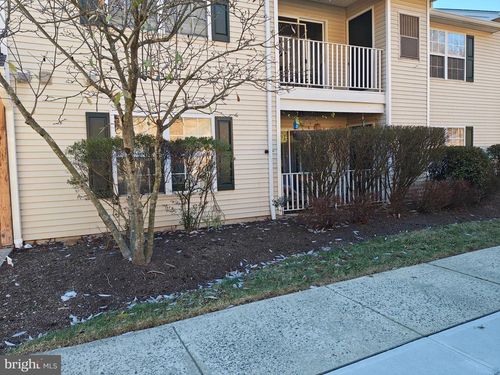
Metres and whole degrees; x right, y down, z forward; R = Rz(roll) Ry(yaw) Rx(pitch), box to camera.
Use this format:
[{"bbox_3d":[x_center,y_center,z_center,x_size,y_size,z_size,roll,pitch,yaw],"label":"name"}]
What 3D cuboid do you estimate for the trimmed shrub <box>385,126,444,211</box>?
[{"bbox_3d":[3.873,-0.422,8.449,1.250,1.953,1.050,-3,4,-25],"label":"trimmed shrub"}]

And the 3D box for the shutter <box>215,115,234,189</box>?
[{"bbox_3d":[-0.508,-0.673,7.319,0.367,1.474,0.040,-3,4,-25],"label":"shutter"}]

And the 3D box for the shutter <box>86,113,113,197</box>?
[{"bbox_3d":[-2.630,-0.552,6.334,0.378,1.476,0.040,-3,4,-25],"label":"shutter"}]

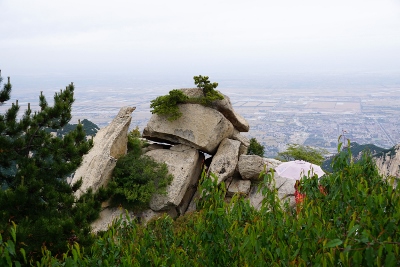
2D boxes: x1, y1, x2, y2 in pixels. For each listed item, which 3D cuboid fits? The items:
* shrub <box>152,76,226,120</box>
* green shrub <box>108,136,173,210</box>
[{"bbox_3d":[-0.337,-0.945,11.700,1.980,1.150,1.050,0,9,0],"label":"shrub"},{"bbox_3d":[-1.510,1.015,11.000,1.600,1.750,1.350,0,9,0],"label":"green shrub"}]

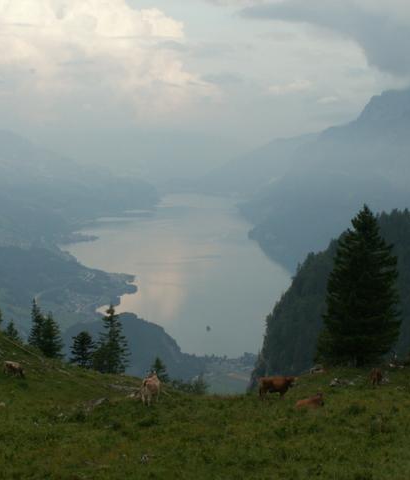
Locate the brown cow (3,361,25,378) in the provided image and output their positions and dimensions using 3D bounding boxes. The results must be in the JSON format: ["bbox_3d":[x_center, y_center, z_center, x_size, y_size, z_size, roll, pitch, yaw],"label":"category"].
[{"bbox_3d":[-17.176,11.752,112.000,2.000,1.350,0.680,0,6,5],"label":"brown cow"}]

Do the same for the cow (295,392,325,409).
[{"bbox_3d":[5.908,9.062,70.000,1.950,1.000,0.800,-4,7,-35],"label":"cow"}]

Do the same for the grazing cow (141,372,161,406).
[{"bbox_3d":[-2.710,7.573,63.000,0.720,1.650,2.150,2,6,15],"label":"grazing cow"}]

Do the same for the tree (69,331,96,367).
[{"bbox_3d":[-12.837,11.575,130.000,2.800,4.300,2.800,0,6,0],"label":"tree"}]

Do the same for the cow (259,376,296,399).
[{"bbox_3d":[4.474,9.077,76.000,2.350,1.420,0.700,0,6,-5],"label":"cow"}]

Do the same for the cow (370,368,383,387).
[{"bbox_3d":[12.768,10.222,92.000,0.680,1.350,2.000,-1,6,-10],"label":"cow"}]

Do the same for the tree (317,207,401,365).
[{"bbox_3d":[13.928,3.946,113.000,7.400,14.800,7.400,0,6,0],"label":"tree"}]

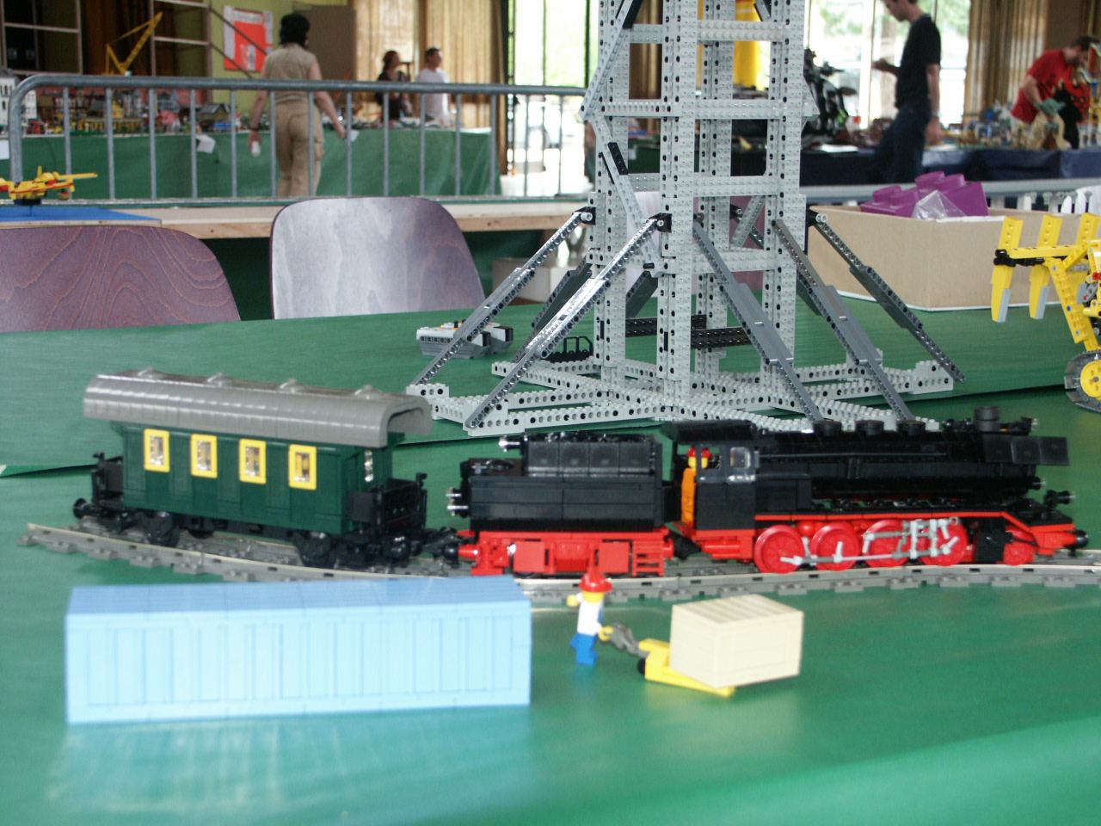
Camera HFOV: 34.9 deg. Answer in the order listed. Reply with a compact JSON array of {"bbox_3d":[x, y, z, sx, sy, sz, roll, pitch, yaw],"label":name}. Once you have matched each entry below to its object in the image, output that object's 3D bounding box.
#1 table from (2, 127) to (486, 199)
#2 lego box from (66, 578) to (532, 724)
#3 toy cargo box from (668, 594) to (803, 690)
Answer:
[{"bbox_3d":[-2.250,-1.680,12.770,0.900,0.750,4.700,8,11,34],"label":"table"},{"bbox_3d":[-0.107,0.100,0.752,0.192,0.046,0.044,-1,10,-11],"label":"lego box"},{"bbox_3d":[0.083,0.101,0.778,0.048,0.029,0.033,-5,11,-33],"label":"toy cargo box"}]

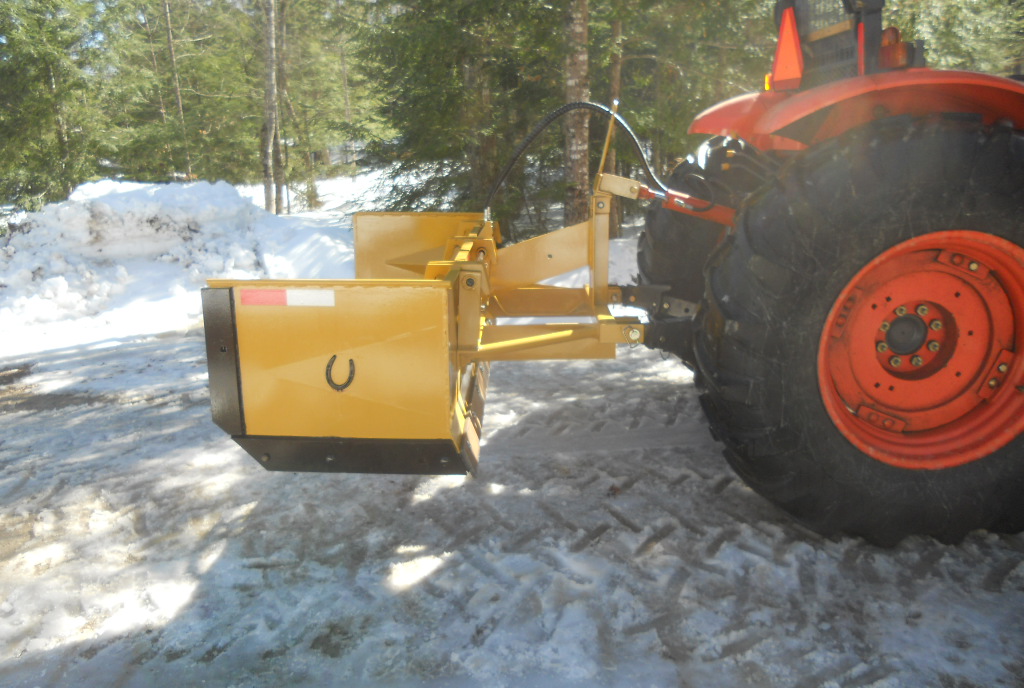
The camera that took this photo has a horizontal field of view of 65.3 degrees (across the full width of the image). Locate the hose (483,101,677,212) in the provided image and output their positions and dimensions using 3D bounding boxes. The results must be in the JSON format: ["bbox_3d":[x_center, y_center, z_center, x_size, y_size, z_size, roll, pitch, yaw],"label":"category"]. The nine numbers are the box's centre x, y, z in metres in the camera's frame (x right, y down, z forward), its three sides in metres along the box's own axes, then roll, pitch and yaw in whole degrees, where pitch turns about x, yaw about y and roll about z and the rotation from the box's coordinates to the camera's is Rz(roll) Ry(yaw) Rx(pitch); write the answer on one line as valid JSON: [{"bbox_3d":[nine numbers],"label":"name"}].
[{"bbox_3d":[0.318,-0.865,3.679,0.899,0.484,0.119,0,15,1],"label":"hose"}]

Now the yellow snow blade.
[{"bbox_3d":[-0.217,-0.257,3.836,1.591,0.914,2.376,0,15,1],"label":"yellow snow blade"}]

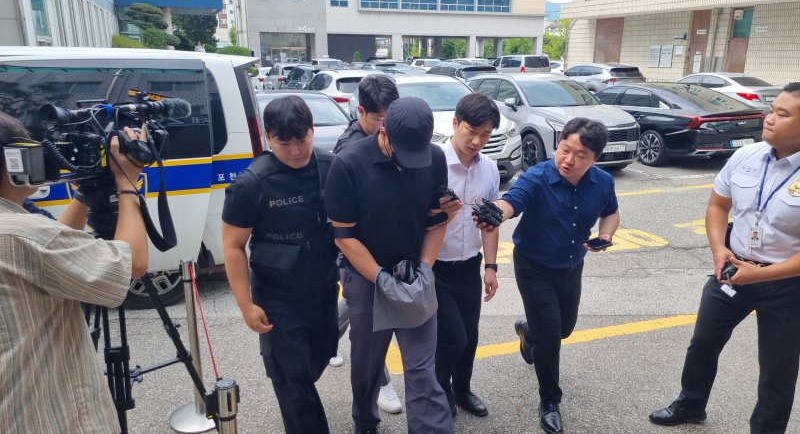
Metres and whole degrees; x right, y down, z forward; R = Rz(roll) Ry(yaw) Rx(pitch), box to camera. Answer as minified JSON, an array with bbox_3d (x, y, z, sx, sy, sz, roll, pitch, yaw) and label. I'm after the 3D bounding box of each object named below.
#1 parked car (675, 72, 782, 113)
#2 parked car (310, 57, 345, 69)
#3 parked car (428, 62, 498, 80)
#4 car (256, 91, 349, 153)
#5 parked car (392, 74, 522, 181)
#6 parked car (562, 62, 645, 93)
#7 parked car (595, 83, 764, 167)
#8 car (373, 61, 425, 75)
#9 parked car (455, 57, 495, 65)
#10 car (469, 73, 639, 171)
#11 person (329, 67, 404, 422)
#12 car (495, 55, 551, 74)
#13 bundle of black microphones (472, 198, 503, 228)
[{"bbox_3d":[10.500,-4.001,19.786,1.720,1.460,4.450,-5,16,-18],"label":"parked car"},{"bbox_3d":[-5.200,-10.068,41.817,1.850,1.740,4.700,-5,16,-19],"label":"parked car"},{"bbox_3d":[1.950,-4.915,22.699,1.870,1.690,4.700,-5,16,-19],"label":"parked car"},{"bbox_3d":[-1.714,-1.349,9.881,1.840,1.470,4.750,-5,16,-17],"label":"car"},{"bbox_3d":[0.400,-1.644,10.480,1.880,1.690,4.720,-5,16,-20],"label":"parked car"},{"bbox_3d":[8.100,-5.527,25.020,1.860,1.660,4.600,-5,16,-19],"label":"parked car"},{"bbox_3d":[5.030,-2.073,12.539,1.875,1.460,5.000,-5,16,-19],"label":"parked car"},{"bbox_3d":[-0.390,-6.414,27.797,1.850,1.520,4.700,-5,16,-17],"label":"car"},{"bbox_3d":[5.300,-10.225,42.293,1.850,1.680,4.650,-5,16,-19],"label":"parked car"},{"bbox_3d":[2.589,-1.931,11.623,1.900,1.700,4.810,-5,16,-17],"label":"car"},{"bbox_3d":[-0.101,0.156,3.239,0.520,1.770,0.600,-4,16,-16],"label":"person"},{"bbox_3d":[7.042,-8.826,36.147,1.950,1.780,4.850,-5,16,-18],"label":"car"},{"bbox_3d":[0.369,-0.019,2.537,0.120,0.110,0.110,-10,19,-34],"label":"bundle of black microphones"}]

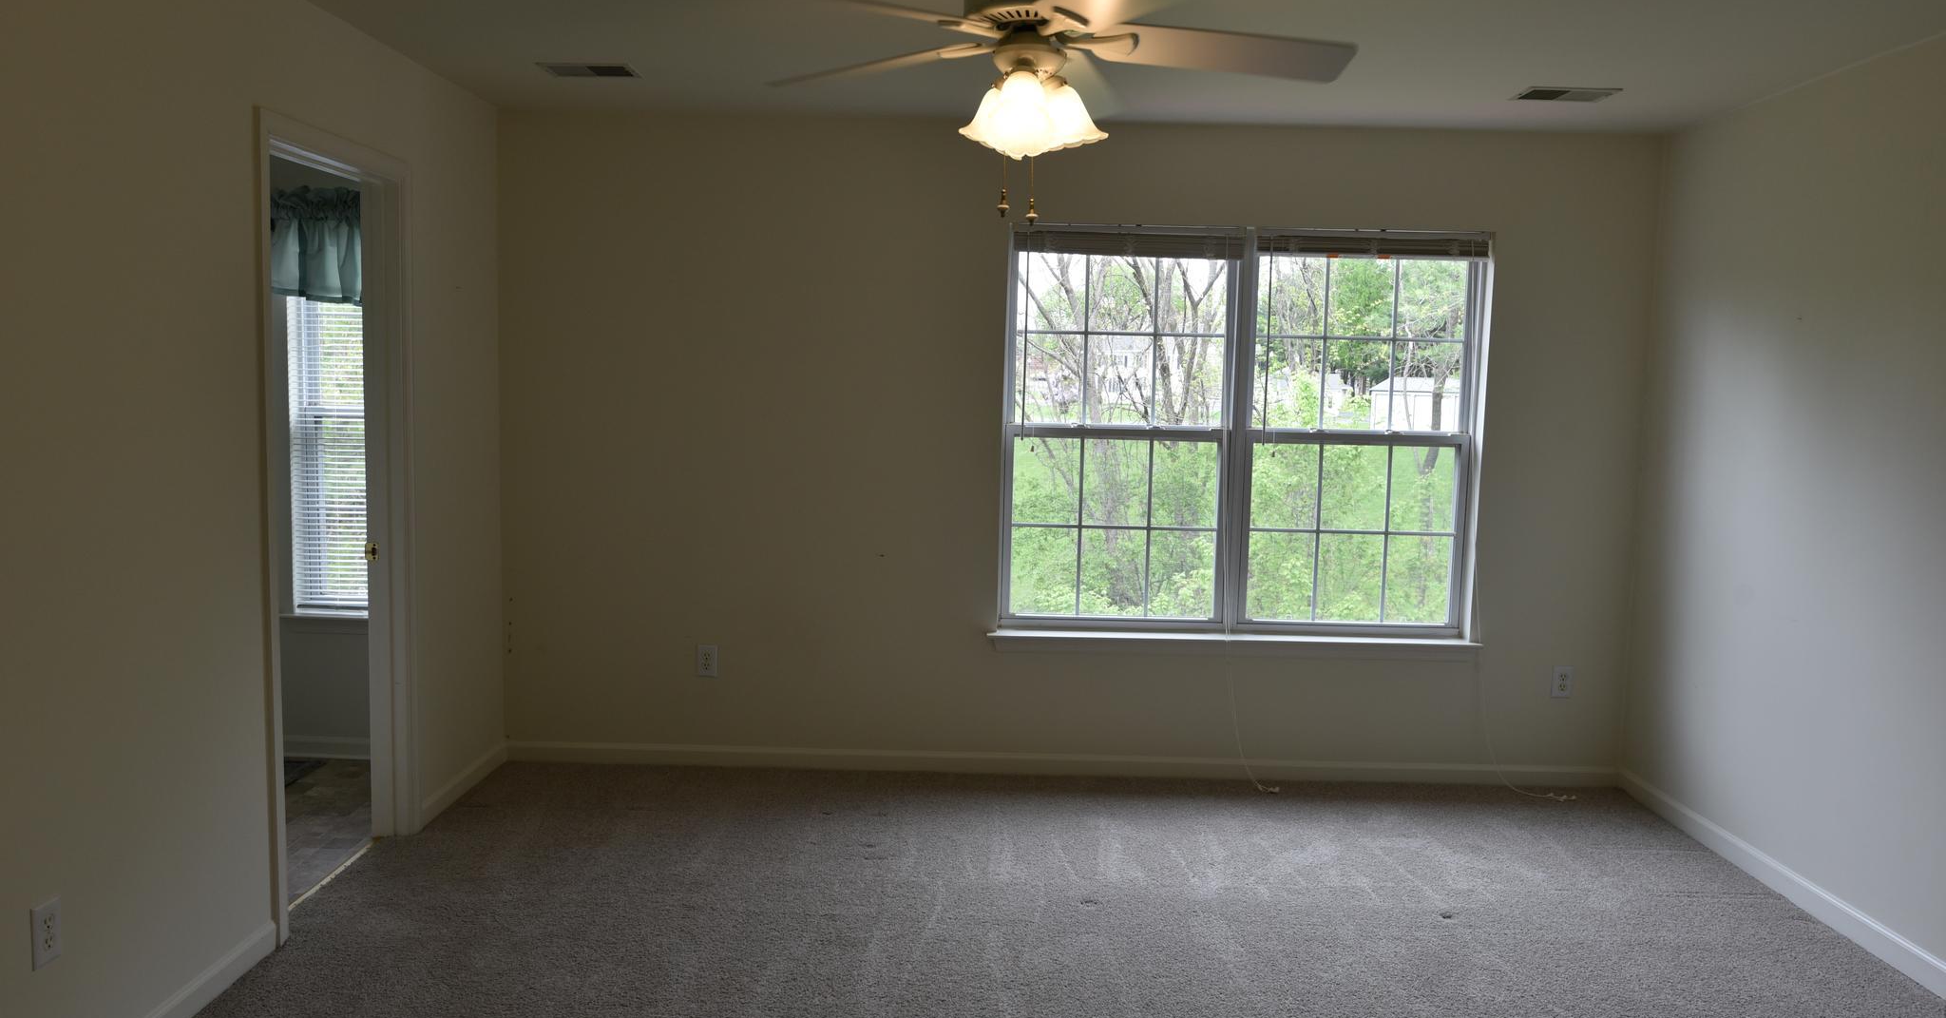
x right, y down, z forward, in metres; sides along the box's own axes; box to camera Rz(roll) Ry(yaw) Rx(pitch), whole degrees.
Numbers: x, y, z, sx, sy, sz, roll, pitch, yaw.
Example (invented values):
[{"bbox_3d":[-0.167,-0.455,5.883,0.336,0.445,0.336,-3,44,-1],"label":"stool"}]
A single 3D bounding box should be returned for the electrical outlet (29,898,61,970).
[{"bbox_3d":[-1.763,0.810,2.477,0.009,0.115,0.074,1,6,0],"label":"electrical outlet"}]

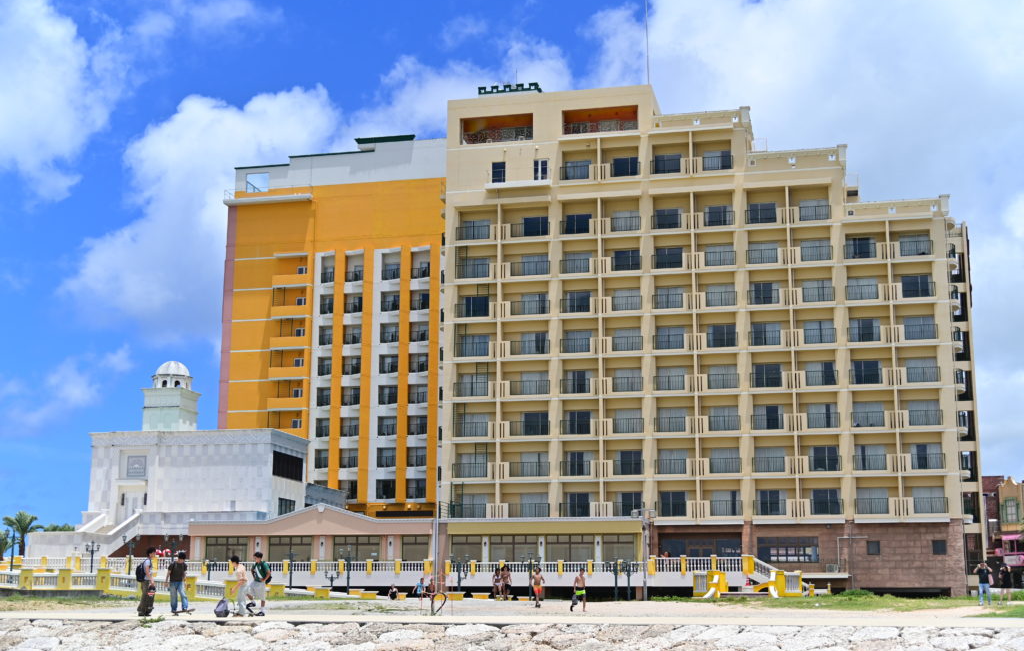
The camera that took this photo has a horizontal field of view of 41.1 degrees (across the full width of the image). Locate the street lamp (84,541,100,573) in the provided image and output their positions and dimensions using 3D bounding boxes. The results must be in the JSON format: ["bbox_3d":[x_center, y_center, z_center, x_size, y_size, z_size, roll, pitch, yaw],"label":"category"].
[{"bbox_3d":[-26.143,15.049,85.304,1.000,3.111,0.600,-2,-12,13],"label":"street lamp"}]

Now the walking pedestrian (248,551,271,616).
[{"bbox_3d":[-6.733,6.925,36.565,0.520,1.686,0.520,11,-15,-42],"label":"walking pedestrian"}]

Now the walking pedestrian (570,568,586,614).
[{"bbox_3d":[2.460,9.736,50.152,0.480,1.559,0.500,7,-13,-29],"label":"walking pedestrian"}]

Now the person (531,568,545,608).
[{"bbox_3d":[1.067,10.945,57.000,0.600,1.642,0.400,-2,-12,12],"label":"person"}]

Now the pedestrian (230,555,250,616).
[{"bbox_3d":[-7.034,6.782,35.500,0.540,1.547,0.500,2,-12,-6],"label":"pedestrian"}]

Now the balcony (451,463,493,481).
[{"bbox_3d":[-2.985,11.307,104.153,3.200,1.402,1.300,-2,-12,13],"label":"balcony"}]

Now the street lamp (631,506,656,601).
[{"bbox_3d":[7.979,13.990,82.554,1.500,5.670,0.600,-1,-11,6],"label":"street lamp"}]

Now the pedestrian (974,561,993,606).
[{"bbox_3d":[19.411,10.688,56.300,0.720,1.723,0.480,-4,-12,18],"label":"pedestrian"}]

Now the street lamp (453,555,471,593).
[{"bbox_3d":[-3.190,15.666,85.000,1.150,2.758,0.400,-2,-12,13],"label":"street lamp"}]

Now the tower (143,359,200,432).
[{"bbox_3d":[-28.652,6.058,115.500,3.600,6.203,3.600,-2,-12,13],"label":"tower"}]

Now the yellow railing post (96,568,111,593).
[{"bbox_3d":[-19.447,12.168,65.101,0.560,1.032,0.560,-2,-12,13],"label":"yellow railing post"}]

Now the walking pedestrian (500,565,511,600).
[{"bbox_3d":[-0.274,11.636,61.500,0.500,1.582,0.420,0,-12,0],"label":"walking pedestrian"}]

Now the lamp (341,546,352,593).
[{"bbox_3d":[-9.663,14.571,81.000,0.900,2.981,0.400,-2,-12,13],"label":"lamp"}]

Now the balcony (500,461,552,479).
[{"bbox_3d":[1.114,10.897,101.620,3.750,1.300,1.400,-2,-12,13],"label":"balcony"}]

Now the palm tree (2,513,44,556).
[{"bbox_3d":[-43.043,19.698,120.597,3.700,6.111,3.700,0,-11,0],"label":"palm tree"}]

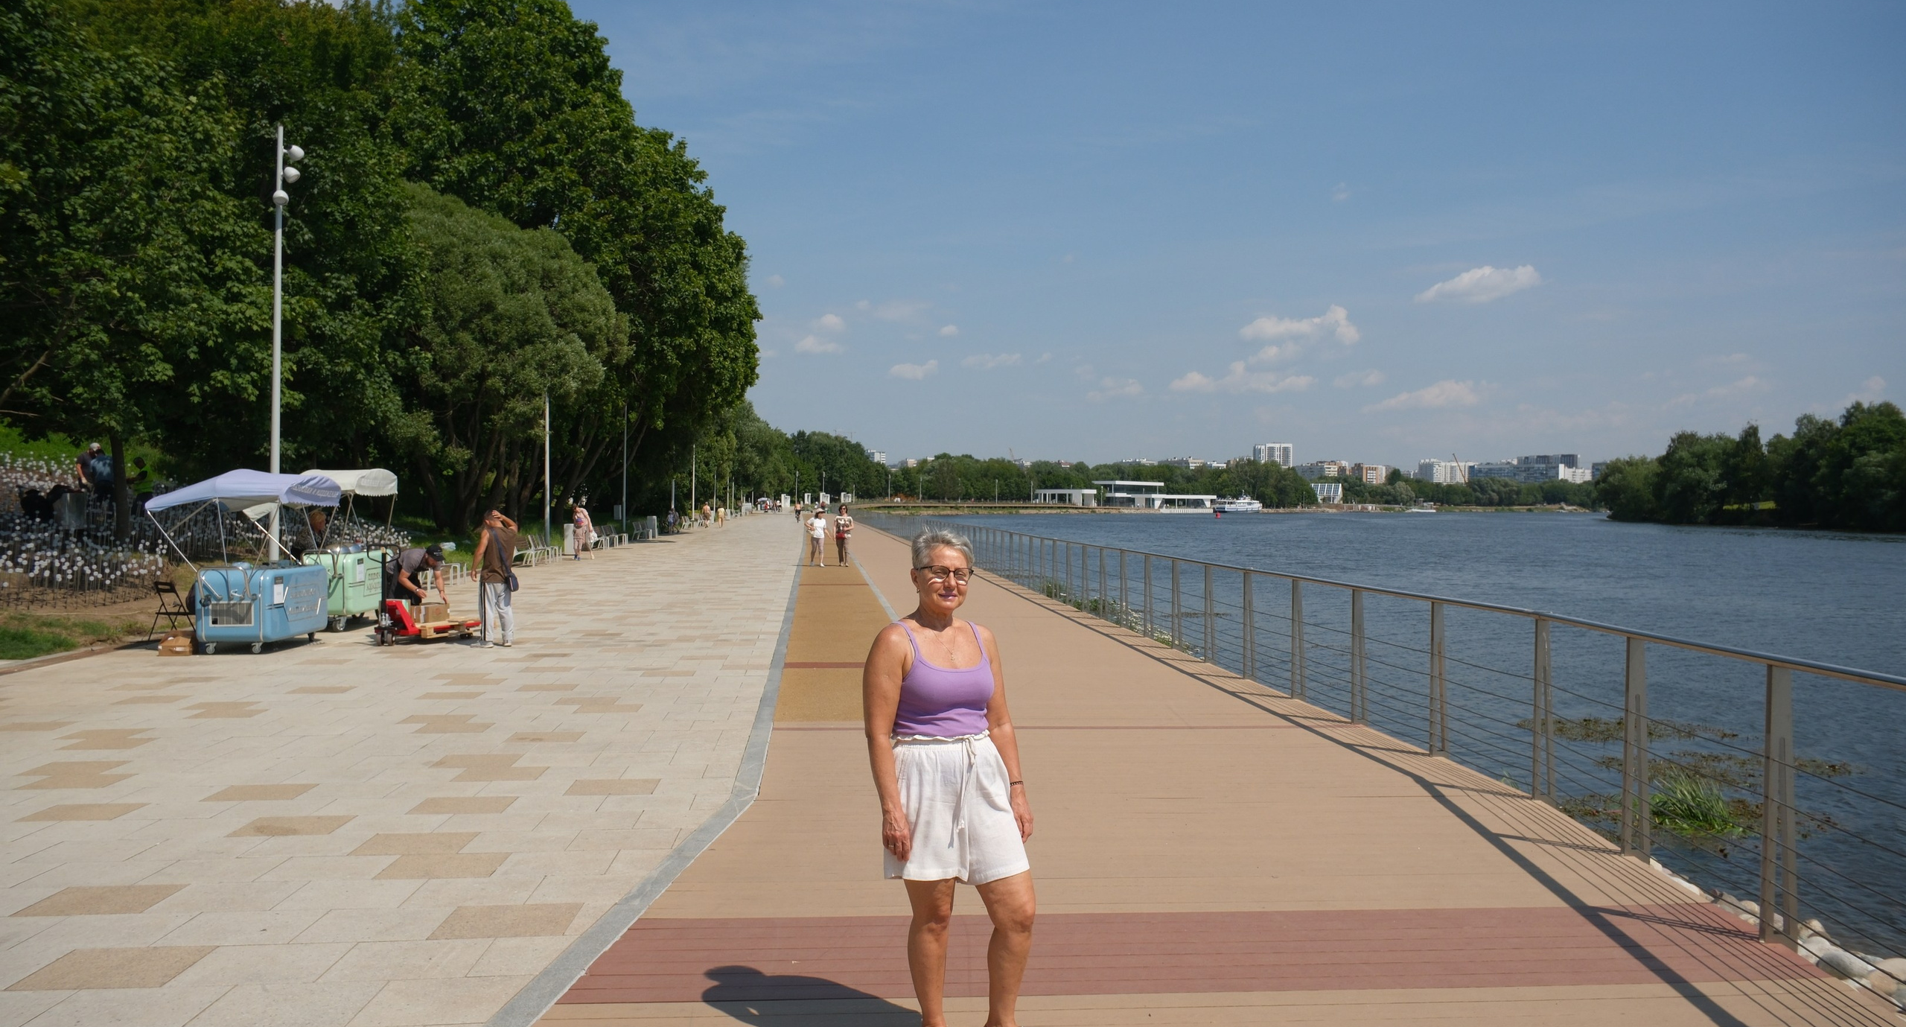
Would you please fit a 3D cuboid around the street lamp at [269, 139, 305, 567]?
[{"bbox_3d":[-12.503,-2.879,26.682,0.550,8.650,0.550,1,0,37],"label":"street lamp"}]

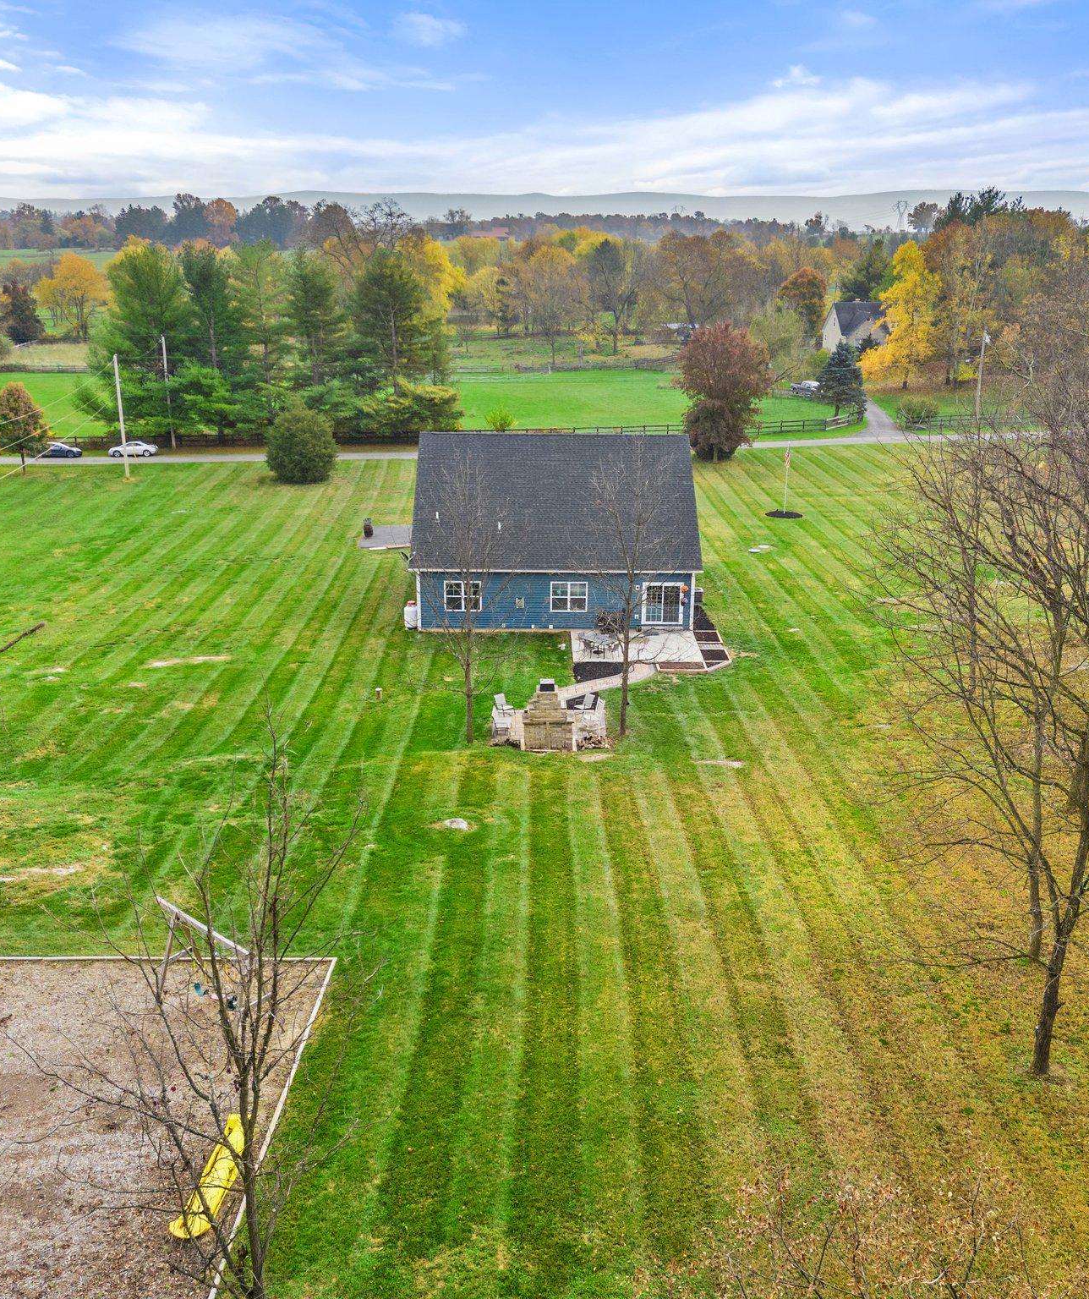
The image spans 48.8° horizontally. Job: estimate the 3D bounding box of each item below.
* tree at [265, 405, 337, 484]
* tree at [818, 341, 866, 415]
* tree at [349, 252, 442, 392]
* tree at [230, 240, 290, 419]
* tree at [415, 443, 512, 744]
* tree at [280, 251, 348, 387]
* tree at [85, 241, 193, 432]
[{"bbox_3d":[-19.982,-16.928,98.522,5.884,5.725,5.884,0,20,0],"label":"tree"},{"bbox_3d":[33.374,-30.440,134.942,5.400,8.300,5.400,0,20,0],"label":"tree"},{"bbox_3d":[-16.753,-36.471,137.039,9.800,17.700,9.500,0,20,0],"label":"tree"},{"bbox_3d":[-27.818,-30.064,117.007,6.196,18.589,6.196,0,20,0],"label":"tree"},{"bbox_3d":[-2.994,-1.850,44.291,3.700,11.400,3.700,0,20,0],"label":"tree"},{"bbox_3d":[-26.269,-36.202,137.137,7.400,17.000,7.400,0,20,0],"label":"tree"},{"bbox_3d":[-39.370,-29.878,116.663,10.516,18.476,10.516,0,20,0],"label":"tree"}]

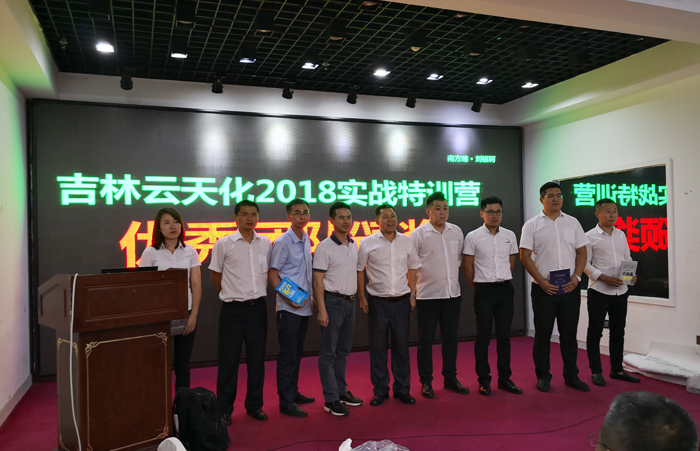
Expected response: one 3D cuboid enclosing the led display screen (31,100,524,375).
[{"bbox_3d":[-0.424,0.083,6.454,5.880,2.760,0.120,-1,-1,-19],"label":"led display screen"}]

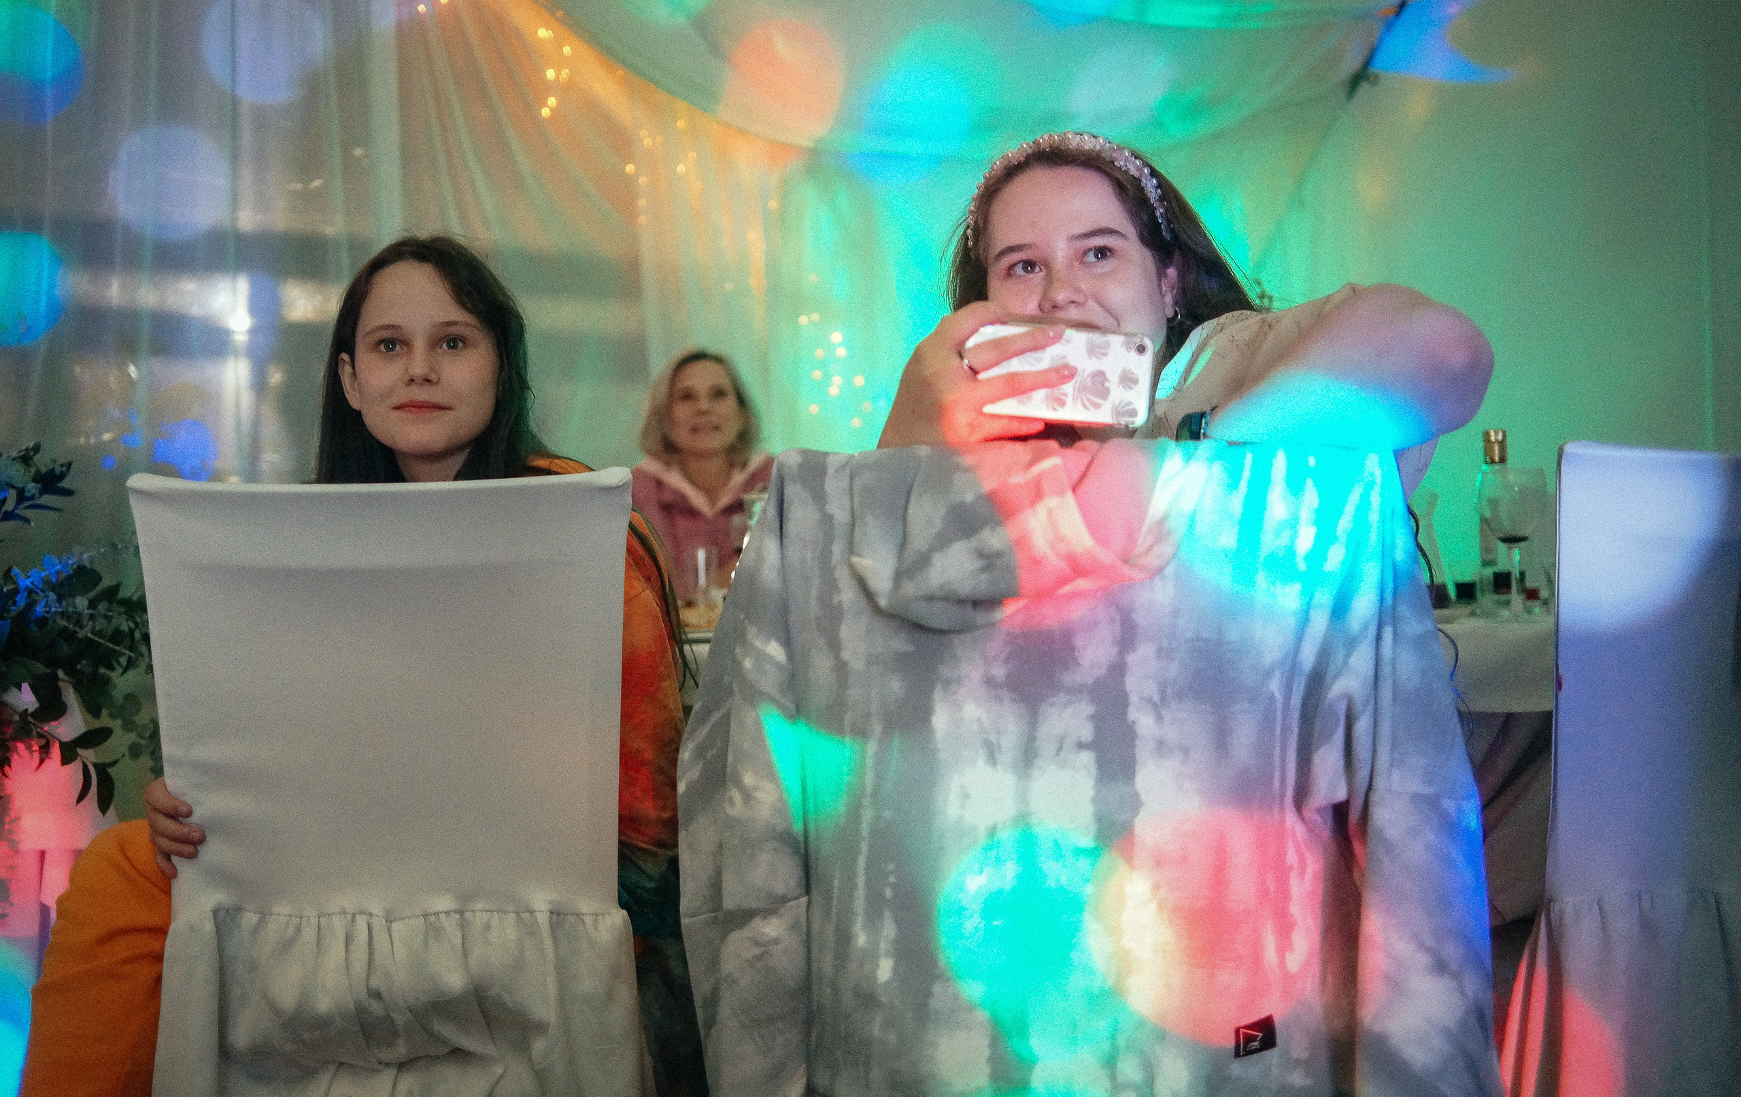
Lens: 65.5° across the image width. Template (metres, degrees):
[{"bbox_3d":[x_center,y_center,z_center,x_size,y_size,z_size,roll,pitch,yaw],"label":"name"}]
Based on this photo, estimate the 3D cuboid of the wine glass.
[{"bbox_3d":[0.921,-0.010,1.940,0.100,0.220,0.100,0,-1,25],"label":"wine glass"}]

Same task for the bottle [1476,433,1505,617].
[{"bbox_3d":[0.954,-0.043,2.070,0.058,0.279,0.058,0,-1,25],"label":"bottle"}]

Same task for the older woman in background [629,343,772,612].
[{"bbox_3d":[-0.315,0.230,2.570,0.500,1.240,0.640,0,-1,-6],"label":"older woman in background"}]

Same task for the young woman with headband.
[{"bbox_3d":[0.270,0.240,1.260,0.560,1.180,0.640,0,-1,12],"label":"young woman with headband"}]

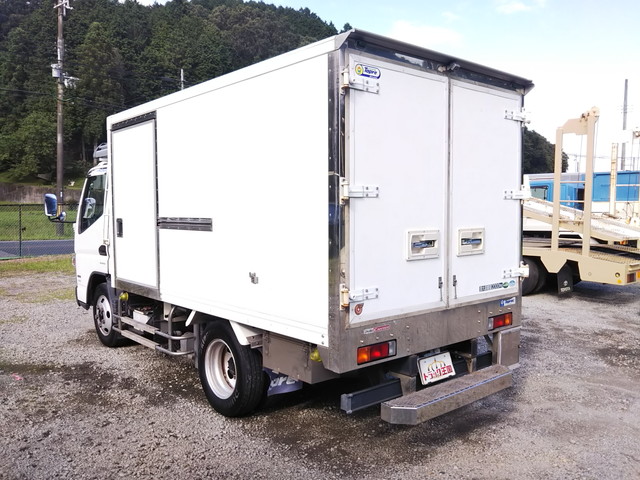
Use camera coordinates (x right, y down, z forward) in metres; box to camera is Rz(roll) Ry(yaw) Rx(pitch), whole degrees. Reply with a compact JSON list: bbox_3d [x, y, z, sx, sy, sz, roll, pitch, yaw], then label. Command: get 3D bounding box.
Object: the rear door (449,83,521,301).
[{"bbox_3d":[1.121,-0.308,3.786,0.855,1.430,0.080,-3,4,-41],"label":"rear door"}]

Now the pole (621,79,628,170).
[{"bbox_3d":[21.541,-5.856,39.299,0.270,10.870,0.270,0,3,0],"label":"pole"}]

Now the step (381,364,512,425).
[{"bbox_3d":[0.852,0.957,3.473,1.210,0.097,0.190,-3,4,-41],"label":"step"}]

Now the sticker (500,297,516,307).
[{"bbox_3d":[1.354,0.447,3.983,0.194,0.047,0.005,-3,4,-41],"label":"sticker"}]

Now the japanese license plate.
[{"bbox_3d":[0.761,0.831,3.600,0.330,0.165,0.015,-1,-15,-40],"label":"japanese license plate"}]

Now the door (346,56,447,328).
[{"bbox_3d":[0.458,-0.275,3.217,0.865,1.430,0.080,-3,4,-41],"label":"door"}]

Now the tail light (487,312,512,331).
[{"bbox_3d":[1.274,0.579,3.934,0.306,0.092,0.050,-3,4,-41],"label":"tail light"}]

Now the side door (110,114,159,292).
[{"bbox_3d":[-1.611,-0.315,4.906,0.080,1.470,0.985,-3,4,-41],"label":"side door"}]

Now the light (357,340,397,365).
[{"bbox_3d":[0.319,0.628,3.114,0.312,0.094,0.050,-3,4,-41],"label":"light"}]

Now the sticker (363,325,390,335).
[{"bbox_3d":[0.322,0.496,3.097,0.210,0.027,0.005,-3,4,-41],"label":"sticker"}]

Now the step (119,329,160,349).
[{"bbox_3d":[-1.628,0.901,5.026,0.070,0.035,0.740,-3,4,-41],"label":"step"}]

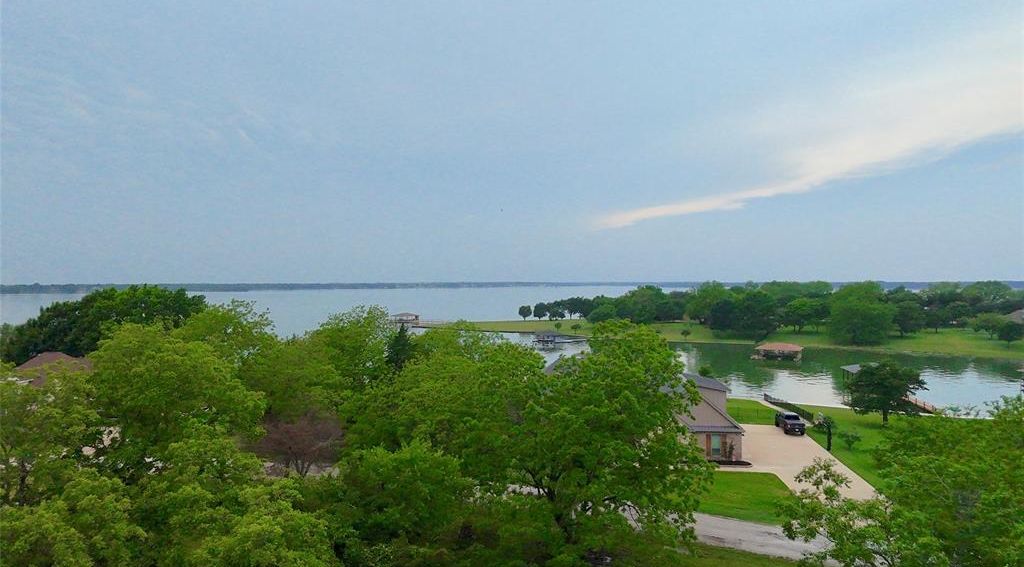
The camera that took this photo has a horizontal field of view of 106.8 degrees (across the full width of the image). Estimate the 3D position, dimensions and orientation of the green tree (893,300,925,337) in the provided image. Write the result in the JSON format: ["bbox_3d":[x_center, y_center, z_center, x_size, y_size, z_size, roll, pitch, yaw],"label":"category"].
[{"bbox_3d":[118.000,10.400,113.000,8.000,11.200,7.500,0,0,0],"label":"green tree"}]

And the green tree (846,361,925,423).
[{"bbox_3d":[48.840,14.400,50.000,7.310,8.280,7.310,0,0,0],"label":"green tree"}]

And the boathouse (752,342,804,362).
[{"bbox_3d":[63.500,15.900,90.500,10.000,3.900,7.500,0,0,11],"label":"boathouse"}]

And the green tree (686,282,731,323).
[{"bbox_3d":[76.500,7.400,148.000,15.000,16.200,14.000,0,0,0],"label":"green tree"}]

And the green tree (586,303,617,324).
[{"bbox_3d":[41.830,14.080,178.000,13.660,9.440,13.660,0,0,0],"label":"green tree"}]

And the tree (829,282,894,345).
[{"bbox_3d":[96.600,8.300,105.000,13.000,16.400,12.500,0,0,0],"label":"tree"}]

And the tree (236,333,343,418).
[{"bbox_3d":[-23.400,10.200,40.000,9.600,9.400,9.000,0,0,0],"label":"tree"}]

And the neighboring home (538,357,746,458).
[{"bbox_3d":[12.000,11.600,40.000,18.500,7.900,14.500,0,0,5],"label":"neighboring home"}]

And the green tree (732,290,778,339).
[{"bbox_3d":[83.020,10.580,130.000,13.230,17.050,13.230,0,0,0],"label":"green tree"}]

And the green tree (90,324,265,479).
[{"bbox_3d":[-27.590,10.250,32.300,11.000,13.700,11.000,0,0,0],"label":"green tree"}]

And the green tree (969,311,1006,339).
[{"bbox_3d":[153.640,13.750,123.000,7.670,9.380,7.670,0,0,0],"label":"green tree"}]

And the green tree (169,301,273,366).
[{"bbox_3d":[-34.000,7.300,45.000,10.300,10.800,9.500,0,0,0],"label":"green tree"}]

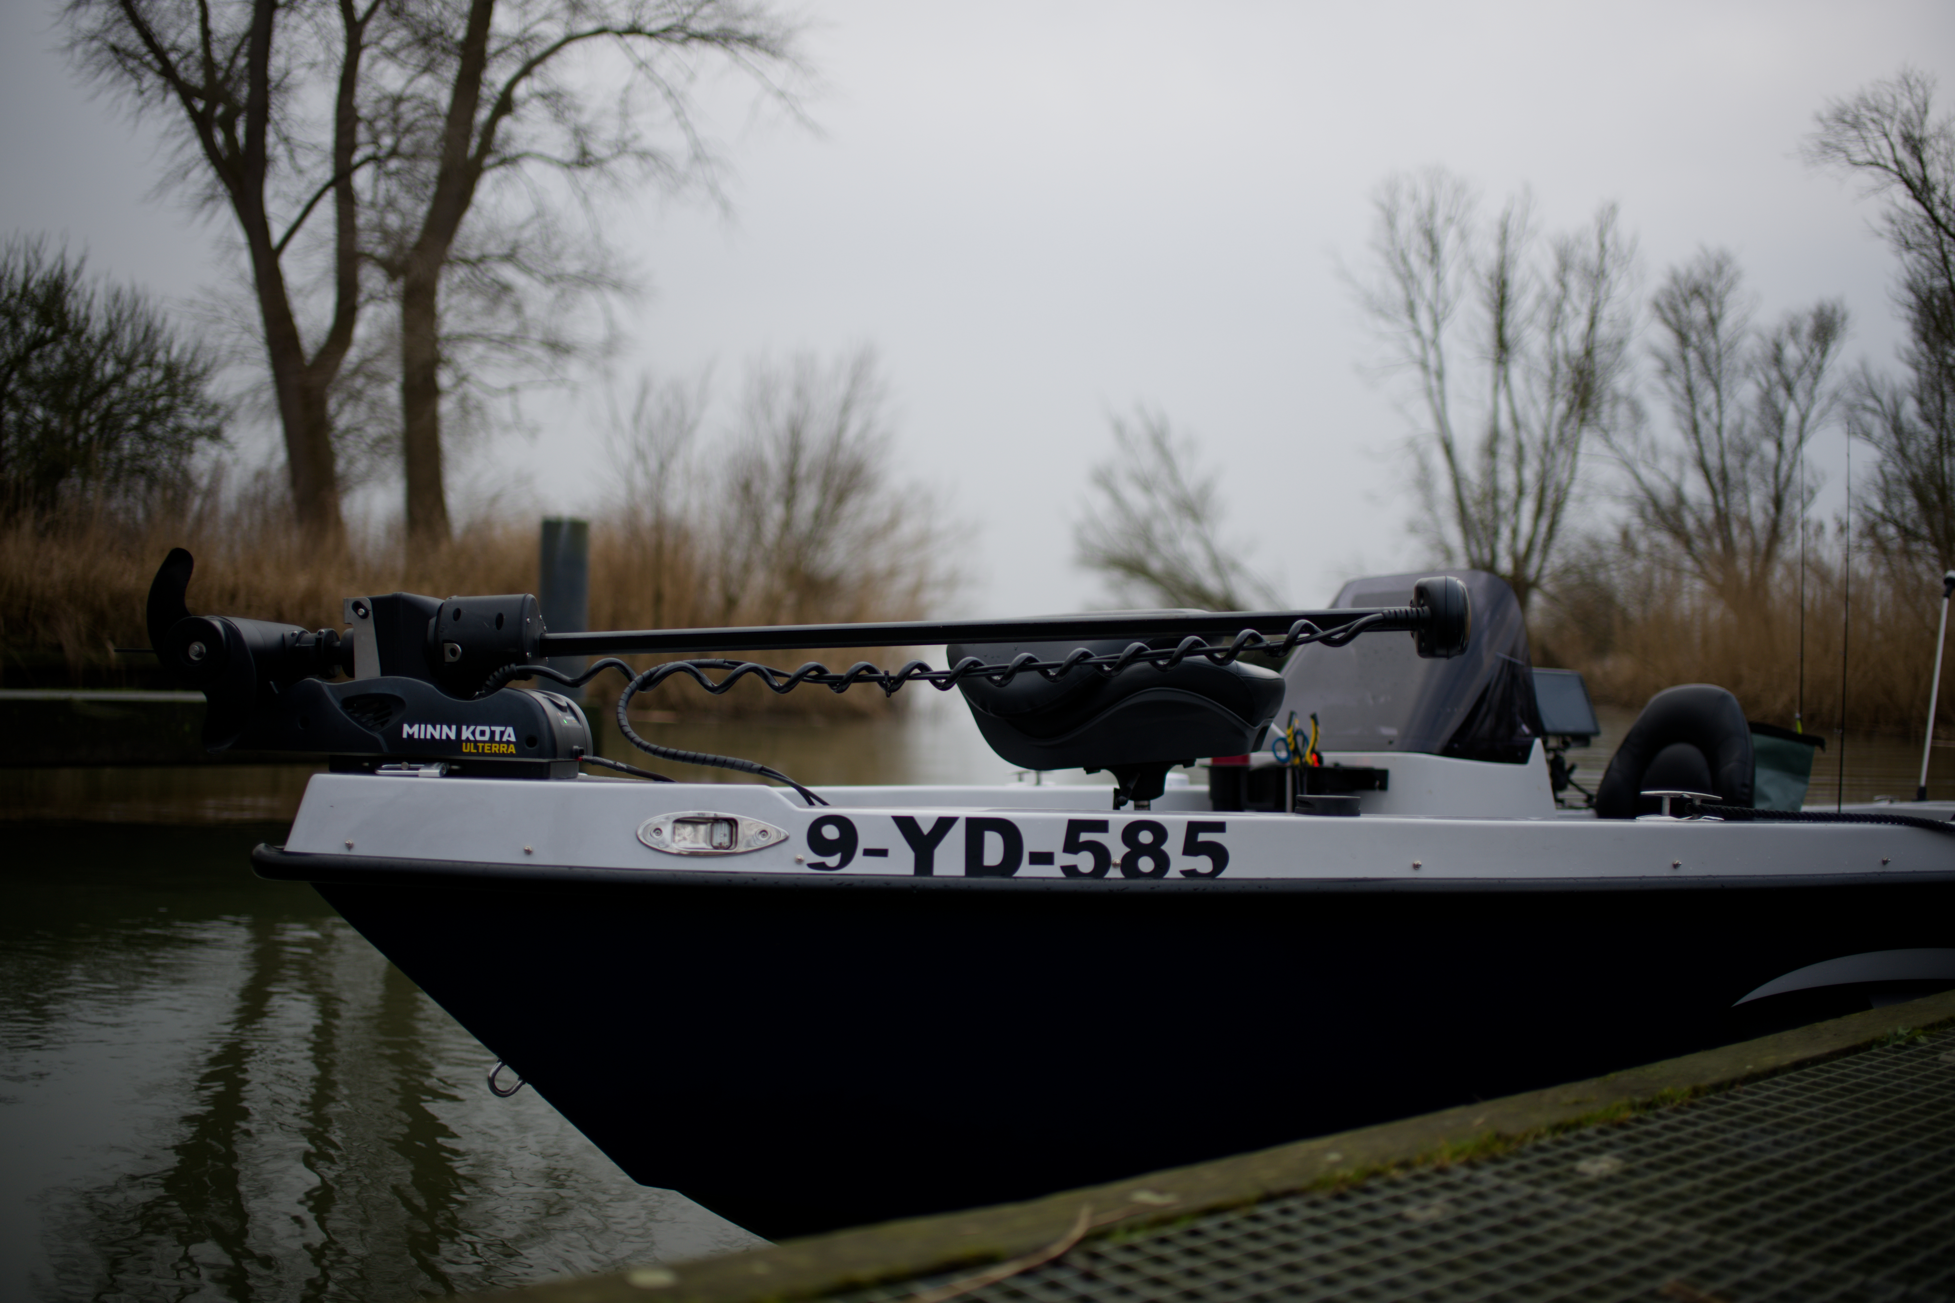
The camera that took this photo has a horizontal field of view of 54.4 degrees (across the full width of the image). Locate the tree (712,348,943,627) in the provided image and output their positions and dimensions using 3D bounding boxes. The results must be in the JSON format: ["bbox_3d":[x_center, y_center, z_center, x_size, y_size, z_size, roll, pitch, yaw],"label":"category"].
[{"bbox_3d":[-2.363,-2.159,30.000,3.422,5.232,3.422,0,0,0],"label":"tree"}]

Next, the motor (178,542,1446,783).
[{"bbox_3d":[-0.220,0.025,2.670,1.850,0.320,0.380,0,0,-2],"label":"motor"}]

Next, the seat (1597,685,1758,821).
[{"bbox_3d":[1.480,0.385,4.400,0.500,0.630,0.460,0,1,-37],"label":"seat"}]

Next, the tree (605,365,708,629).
[{"bbox_3d":[-5.063,-2.026,30.000,1.518,4.967,1.518,0,0,0],"label":"tree"}]

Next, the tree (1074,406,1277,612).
[{"bbox_3d":[4.259,-2.392,40.000,4.252,5.570,4.252,0,0,0],"label":"tree"}]

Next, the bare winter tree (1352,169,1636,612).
[{"bbox_3d":[8.977,-3.973,33.000,4.637,8.821,4.637,0,0,0],"label":"bare winter tree"}]

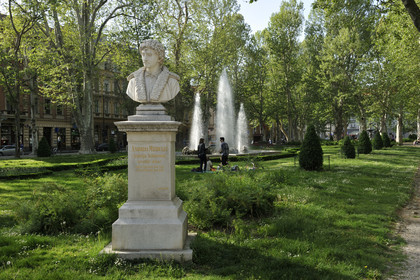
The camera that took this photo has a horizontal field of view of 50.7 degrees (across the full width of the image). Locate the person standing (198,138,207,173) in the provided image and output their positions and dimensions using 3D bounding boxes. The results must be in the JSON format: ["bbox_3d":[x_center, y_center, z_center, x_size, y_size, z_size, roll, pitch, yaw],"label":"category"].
[{"bbox_3d":[-0.370,0.760,21.900,0.400,1.650,0.500,0,0,-41],"label":"person standing"}]

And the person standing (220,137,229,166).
[{"bbox_3d":[0.760,0.750,22.500,0.420,1.720,0.520,0,0,37],"label":"person standing"}]

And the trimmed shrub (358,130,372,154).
[{"bbox_3d":[16.000,0.250,45.600,1.430,2.400,1.430,0,0,0],"label":"trimmed shrub"}]

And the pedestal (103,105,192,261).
[{"bbox_3d":[-0.825,0.540,6.360,1.220,2.110,1.060,0,0,2],"label":"pedestal"}]

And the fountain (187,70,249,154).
[{"bbox_3d":[0.700,-2.550,41.500,5.800,7.850,5.600,0,0,0],"label":"fountain"}]

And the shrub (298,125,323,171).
[{"bbox_3d":[5.310,0.390,23.400,1.270,2.370,1.270,0,0,0],"label":"shrub"}]

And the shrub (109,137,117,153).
[{"bbox_3d":[-12.900,0.660,58.000,1.050,2.100,1.050,0,0,0],"label":"shrub"}]

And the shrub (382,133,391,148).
[{"bbox_3d":[27.100,0.030,68.000,1.300,2.250,1.300,0,0,0],"label":"shrub"}]

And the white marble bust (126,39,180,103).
[{"bbox_3d":[-0.800,-0.975,6.300,0.750,0.890,0.460,0,0,7],"label":"white marble bust"}]

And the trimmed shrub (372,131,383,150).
[{"bbox_3d":[21.600,0.060,57.000,1.330,2.400,1.330,0,0,0],"label":"trimmed shrub"}]

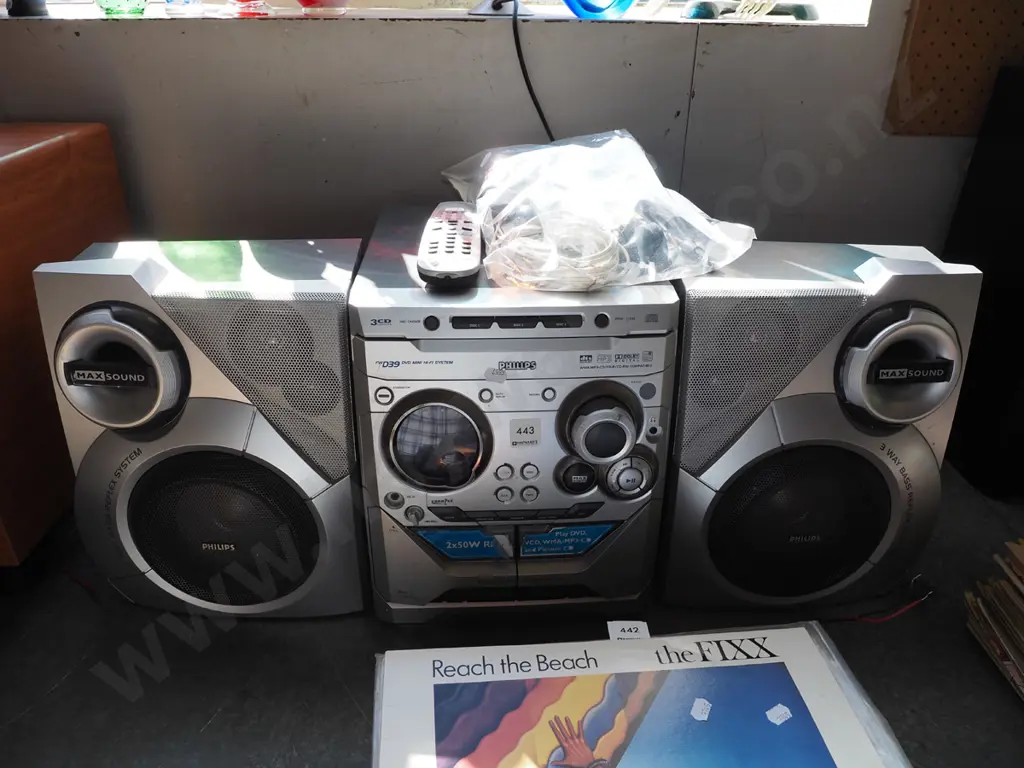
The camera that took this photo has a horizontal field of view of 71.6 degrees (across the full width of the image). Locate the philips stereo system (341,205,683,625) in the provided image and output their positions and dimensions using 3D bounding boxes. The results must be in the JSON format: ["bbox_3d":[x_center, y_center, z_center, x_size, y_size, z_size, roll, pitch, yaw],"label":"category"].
[{"bbox_3d":[-0.012,0.002,0.795,0.265,0.326,0.385,-1,25,-4],"label":"philips stereo system"}]

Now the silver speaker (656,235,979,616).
[{"bbox_3d":[0.285,0.029,0.748,0.258,0.320,0.235,2,25,4],"label":"silver speaker"}]

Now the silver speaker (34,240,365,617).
[{"bbox_3d":[-0.279,0.033,0.730,0.258,0.320,0.235,-2,25,-5],"label":"silver speaker"}]

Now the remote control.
[{"bbox_3d":[-0.053,-0.130,0.640,0.050,0.022,0.187,-1,30,-2],"label":"remote control"}]

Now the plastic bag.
[{"bbox_3d":[0.084,-0.182,0.686,0.300,0.110,0.220,-6,25,-14],"label":"plastic bag"}]

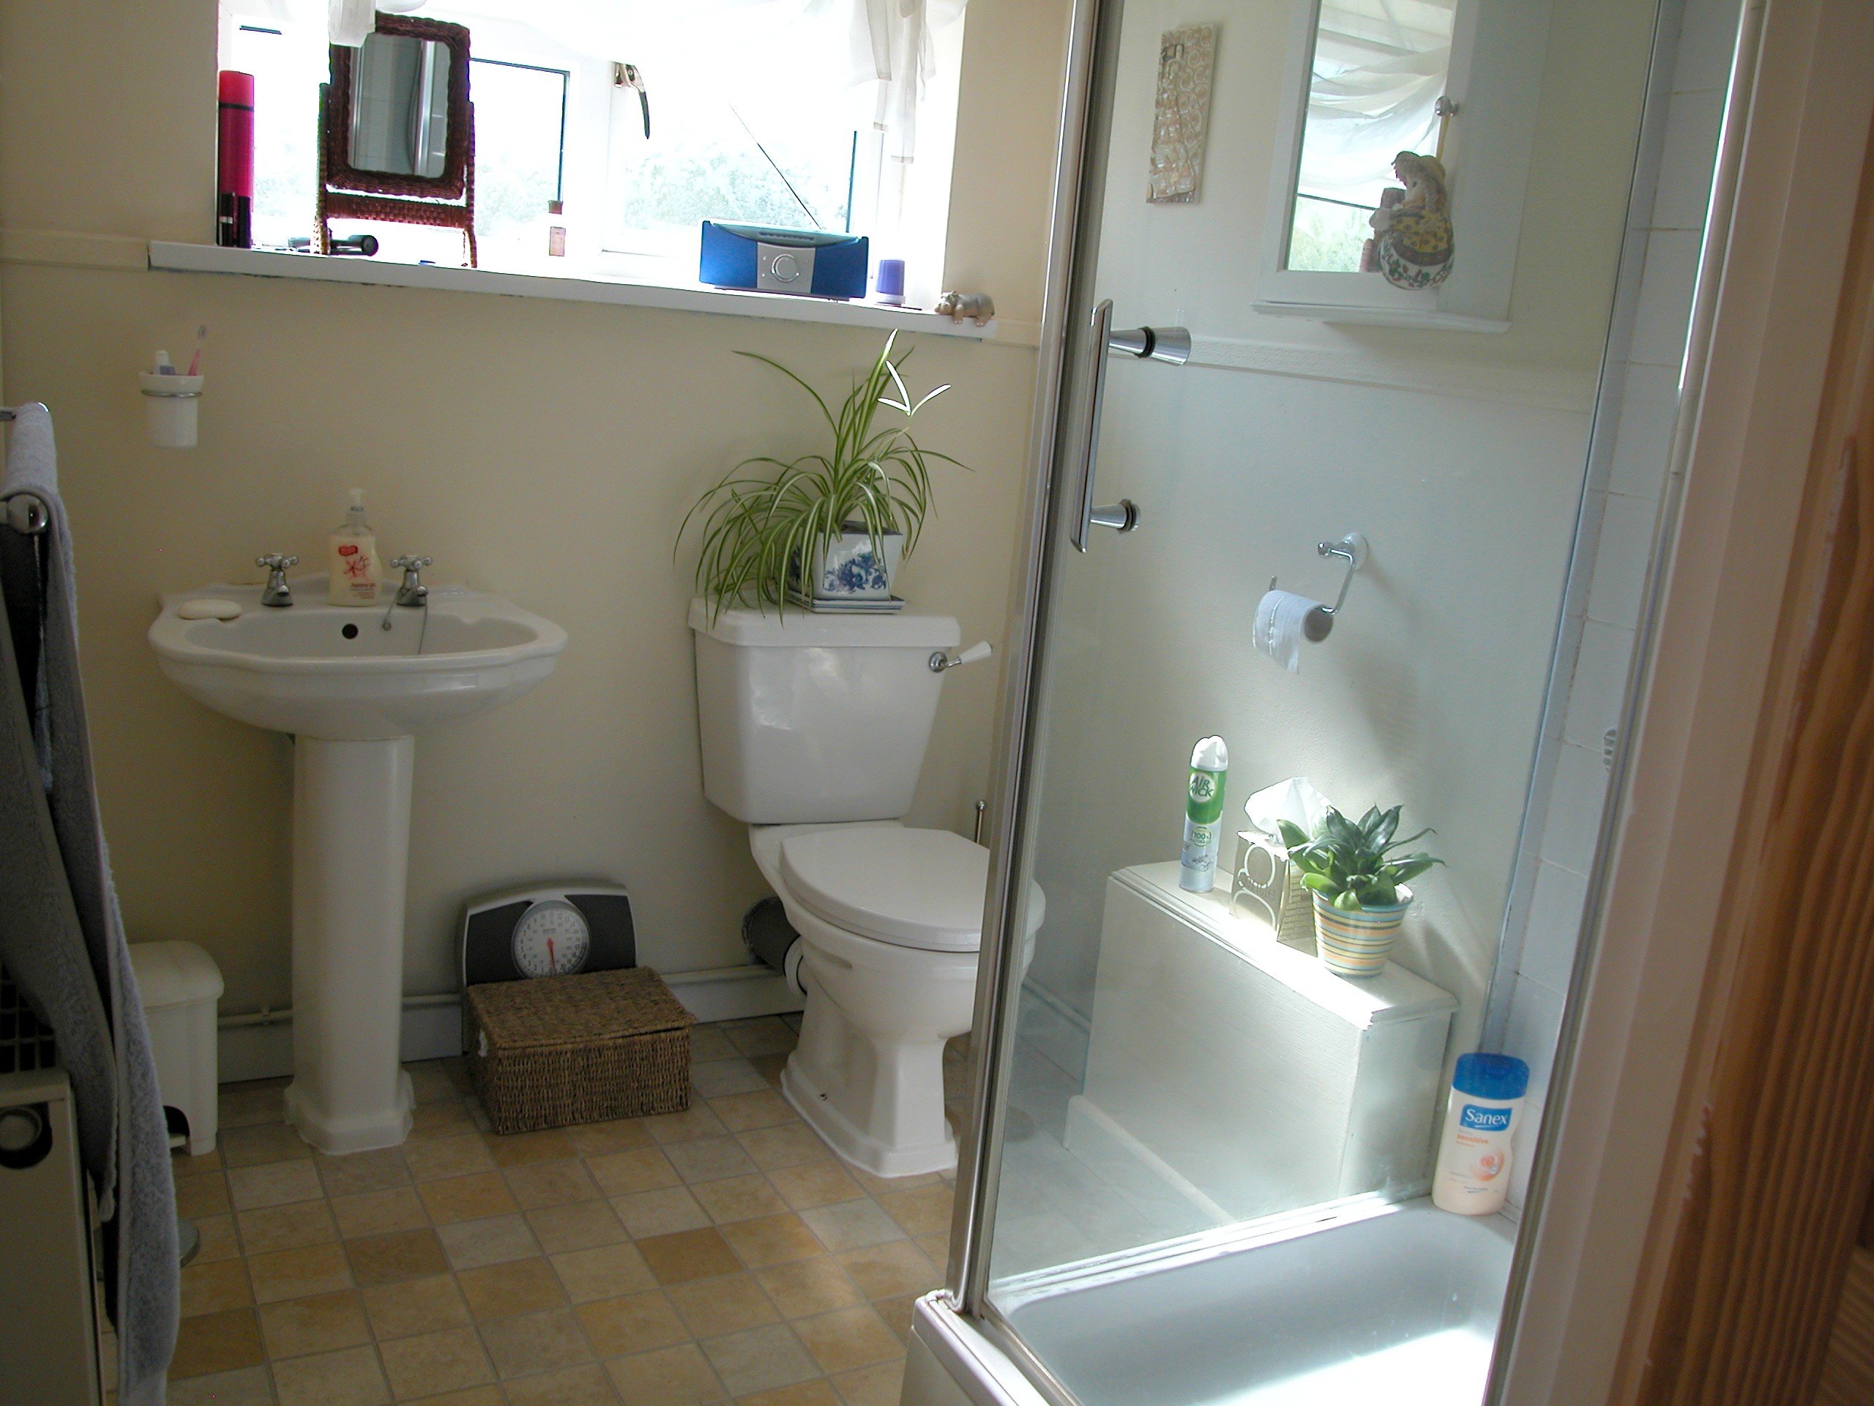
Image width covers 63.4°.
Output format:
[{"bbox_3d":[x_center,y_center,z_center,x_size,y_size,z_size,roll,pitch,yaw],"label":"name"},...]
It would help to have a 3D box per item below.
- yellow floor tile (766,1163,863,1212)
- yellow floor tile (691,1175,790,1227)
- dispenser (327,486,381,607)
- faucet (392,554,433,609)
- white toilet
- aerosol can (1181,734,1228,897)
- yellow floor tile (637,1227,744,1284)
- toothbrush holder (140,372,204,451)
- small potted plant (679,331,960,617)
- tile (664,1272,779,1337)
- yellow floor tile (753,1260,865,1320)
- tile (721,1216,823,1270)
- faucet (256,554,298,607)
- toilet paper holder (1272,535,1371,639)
[{"bbox_3d":[-0.182,0.726,2.281,0.120,0.008,0.120,-1,13,-30],"label":"yellow floor tile"},{"bbox_3d":[-0.288,0.727,2.220,0.120,0.008,0.120,-1,13,-30],"label":"yellow floor tile"},{"bbox_3d":[-0.875,-0.234,2.276,0.079,0.171,0.055,1,12,-24],"label":"dispenser"},{"bbox_3d":[-0.803,-0.185,2.322,0.063,0.078,0.110,-1,13,-30],"label":"faucet"},{"bbox_3d":[-0.082,0.285,2.531,0.475,0.805,0.735,-1,13,-30],"label":"white toilet"},{"bbox_3d":[0.412,0.169,2.313,0.054,0.240,0.054,9,12,18],"label":"aerosol can"},{"bbox_3d":[-0.335,0.760,2.071,0.120,0.010,0.120,-1,13,-30],"label":"yellow floor tile"},{"bbox_3d":[-1.084,-0.414,2.148,0.087,0.106,0.090,0,12,-28],"label":"toothbrush holder"},{"bbox_3d":[-0.174,-0.394,2.577,0.455,0.500,0.320,-1,13,-30],"label":"small potted plant"},{"bbox_3d":[-0.274,0.775,1.950,0.116,0.008,0.116,0,12,-30],"label":"tile"},{"bbox_3d":[-0.169,0.785,2.027,0.120,0.010,0.120,-1,13,-30],"label":"yellow floor tile"},{"bbox_3d":[-0.229,0.752,2.113,0.116,0.008,0.116,0,12,-30],"label":"tile"},{"bbox_3d":[-0.966,-0.180,2.230,0.063,0.078,0.110,-1,13,-30],"label":"faucet"},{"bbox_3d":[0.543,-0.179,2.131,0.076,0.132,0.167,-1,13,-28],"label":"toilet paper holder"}]

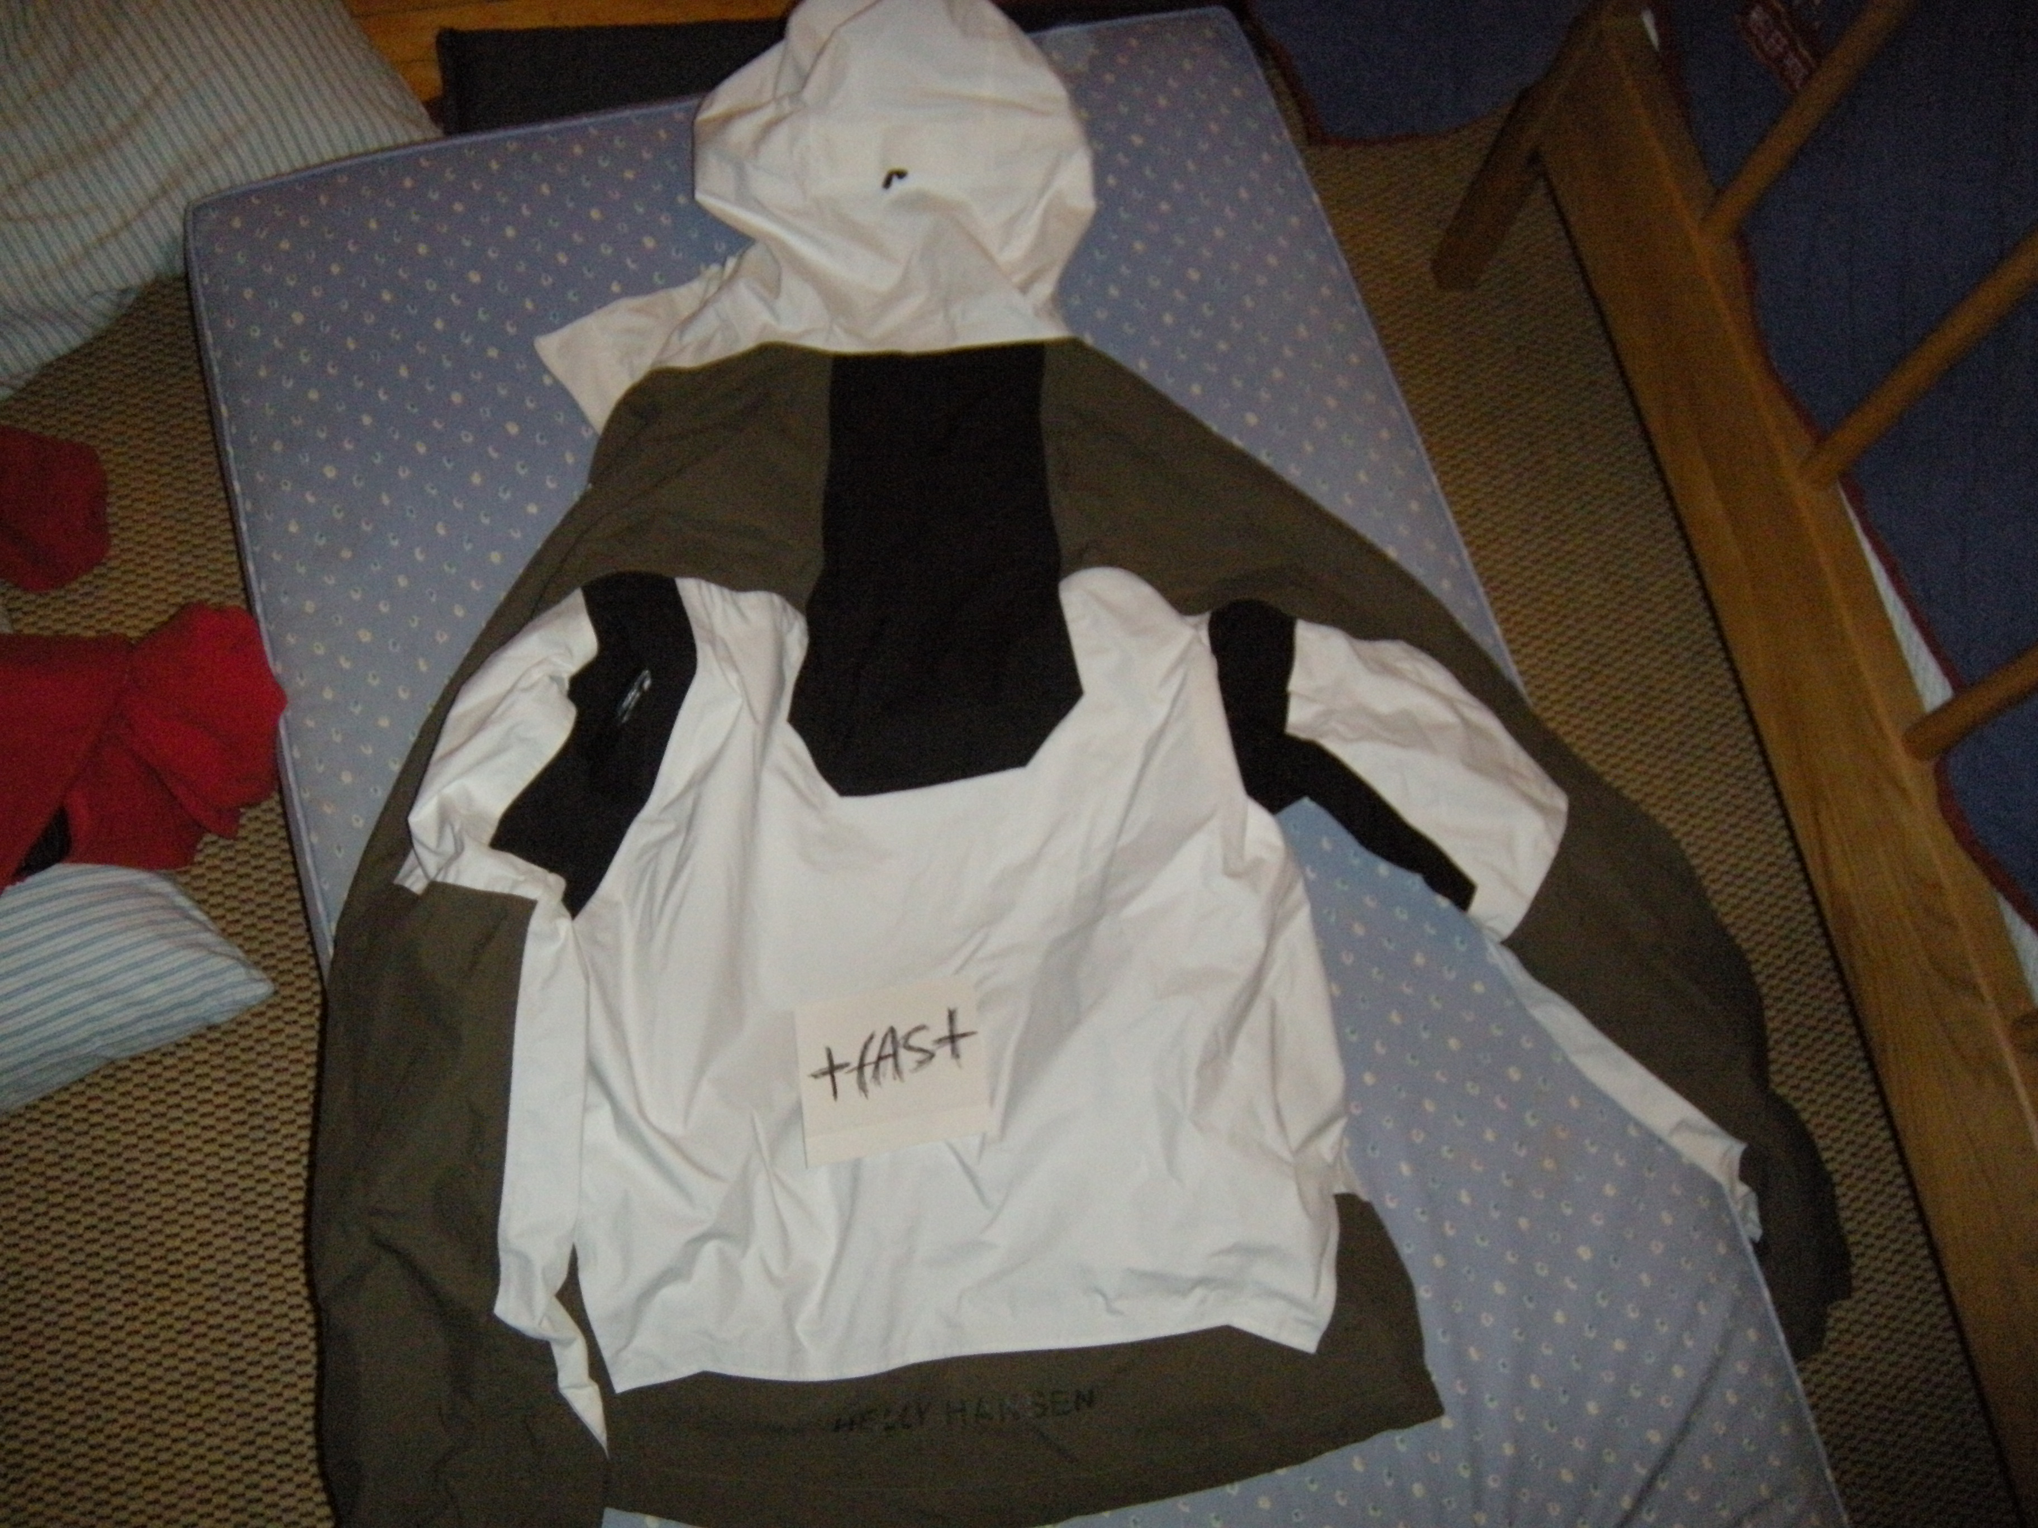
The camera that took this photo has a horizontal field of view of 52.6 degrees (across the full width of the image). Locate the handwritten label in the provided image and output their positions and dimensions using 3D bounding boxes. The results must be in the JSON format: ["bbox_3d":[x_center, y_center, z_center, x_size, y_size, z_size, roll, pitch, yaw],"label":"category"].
[{"bbox_3d":[-0.067,0.161,1.089,0.099,0.006,0.091,-6,70,-7],"label":"handwritten label"}]

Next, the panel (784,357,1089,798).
[{"bbox_3d":[-0.055,-0.113,1.206,0.165,0.030,0.282,-3,70,-6],"label":"panel"}]

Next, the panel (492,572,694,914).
[{"bbox_3d":[-0.232,-0.009,1.158,0.076,0.040,0.206,14,69,0],"label":"panel"}]

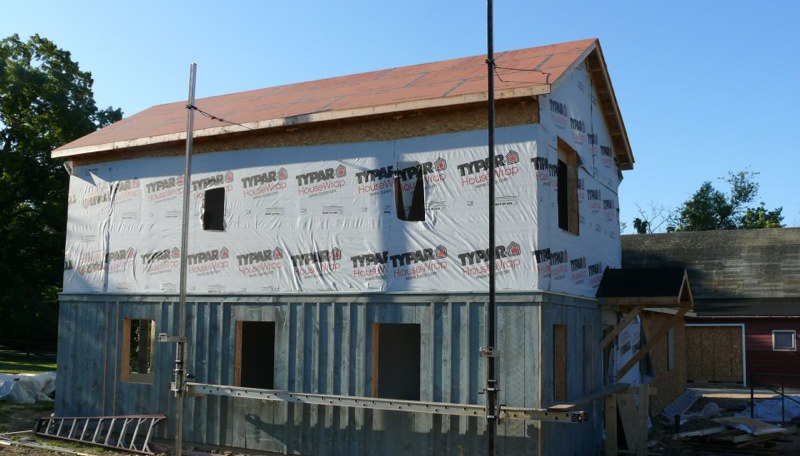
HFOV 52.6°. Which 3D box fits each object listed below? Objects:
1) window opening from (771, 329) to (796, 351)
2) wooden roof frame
[{"bbox_3d":[14.274,4.187,30.026,0.805,0.760,0.100,-3,-8,28],"label":"window opening"},{"bbox_3d":[-1.229,-2.331,17.481,11.073,1.895,5.827,-3,-8,28],"label":"wooden roof frame"}]

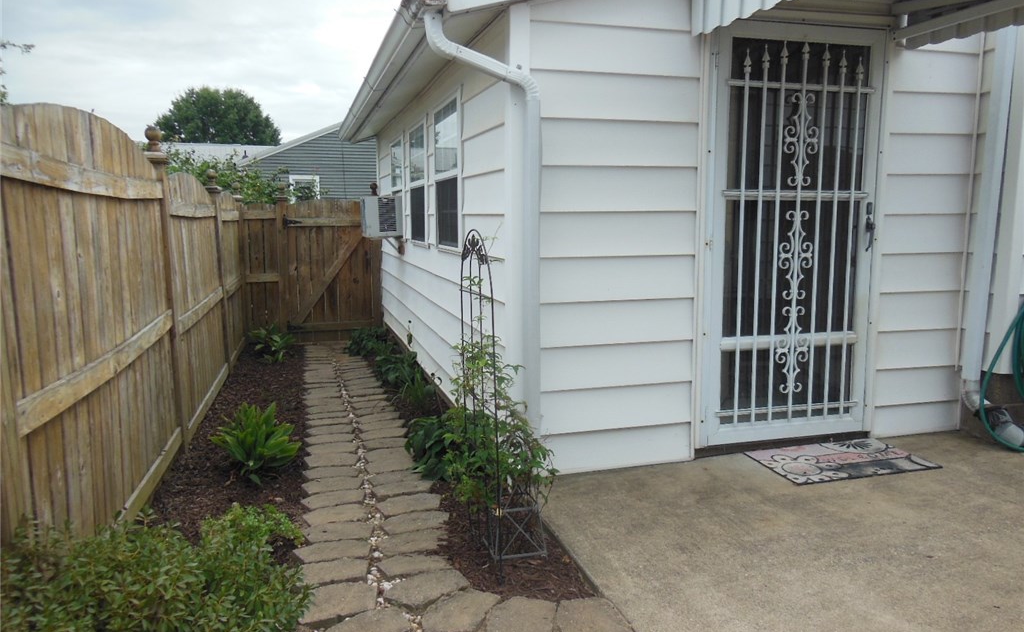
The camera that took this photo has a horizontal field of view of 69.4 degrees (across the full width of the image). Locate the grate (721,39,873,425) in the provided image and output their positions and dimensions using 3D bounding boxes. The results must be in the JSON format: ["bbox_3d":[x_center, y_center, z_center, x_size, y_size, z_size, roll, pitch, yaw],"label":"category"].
[{"bbox_3d":[1.384,-0.378,3.596,0.830,1.835,0.045,-3,8,-16],"label":"grate"}]

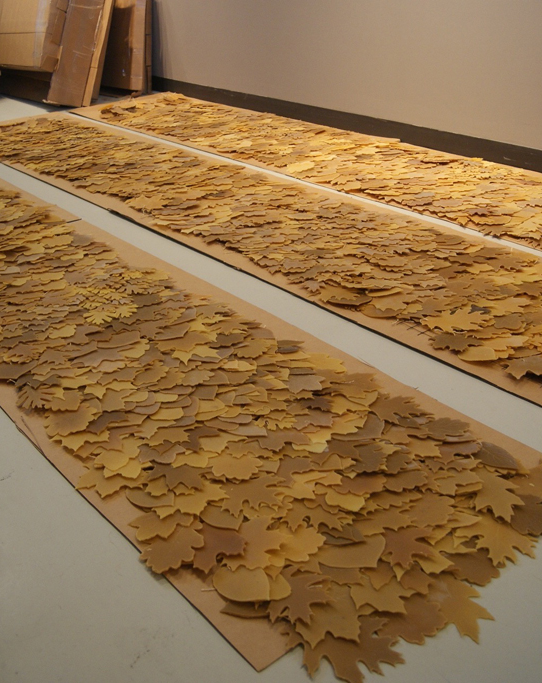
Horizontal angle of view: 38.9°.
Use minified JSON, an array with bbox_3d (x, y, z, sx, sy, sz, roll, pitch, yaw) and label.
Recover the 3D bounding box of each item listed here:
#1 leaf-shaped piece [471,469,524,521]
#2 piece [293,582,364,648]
[{"bbox_3d":[0.400,0.271,1.375,0.102,0.012,0.155,-3,27,-3],"label":"leaf-shaped piece"},{"bbox_3d":[0.082,0.403,1.144,0.108,0.012,0.132,-3,27,-3],"label":"piece"}]

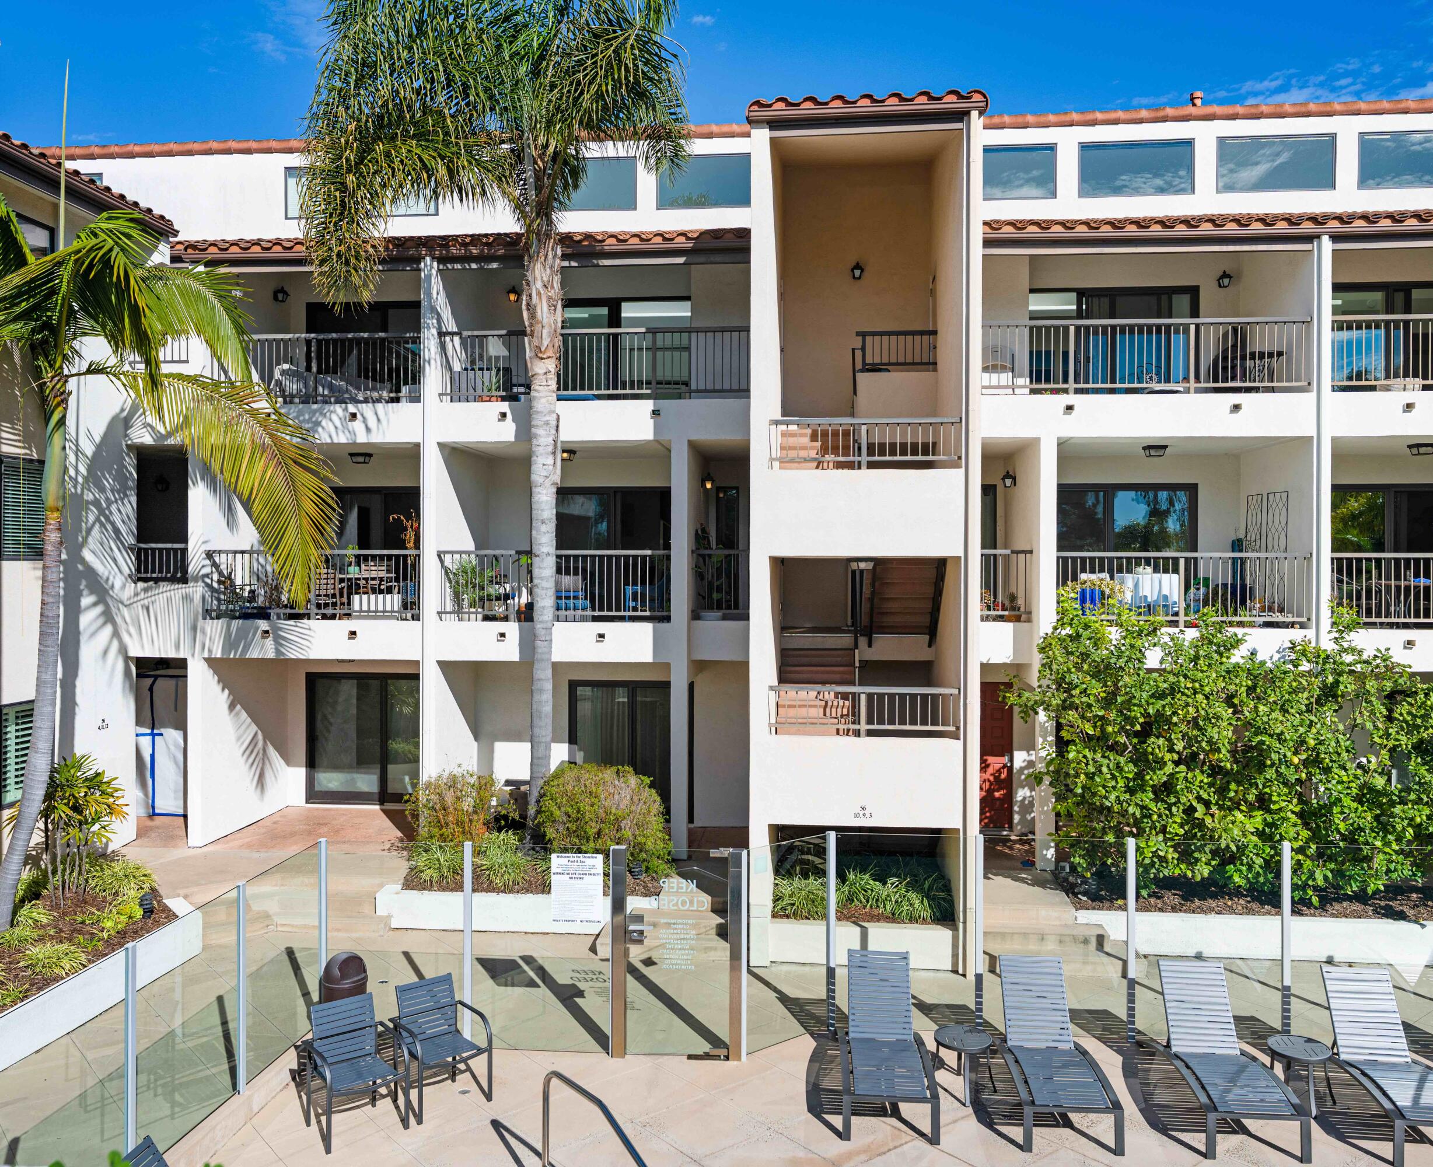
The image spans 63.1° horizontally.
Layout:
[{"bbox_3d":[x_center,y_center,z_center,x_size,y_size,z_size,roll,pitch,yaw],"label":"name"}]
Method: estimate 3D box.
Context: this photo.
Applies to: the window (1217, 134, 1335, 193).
[{"bbox_3d":[7.731,-5.792,16.101,1.570,0.790,0.100,0,0,6],"label":"window"}]

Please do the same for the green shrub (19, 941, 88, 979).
[{"bbox_3d":[-6.355,3.548,11.104,0.600,0.260,0.600,0,0,6],"label":"green shrub"}]

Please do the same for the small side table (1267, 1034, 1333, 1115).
[{"bbox_3d":[4.471,3.751,8.928,0.460,0.405,0.460,0,0,6],"label":"small side table"}]

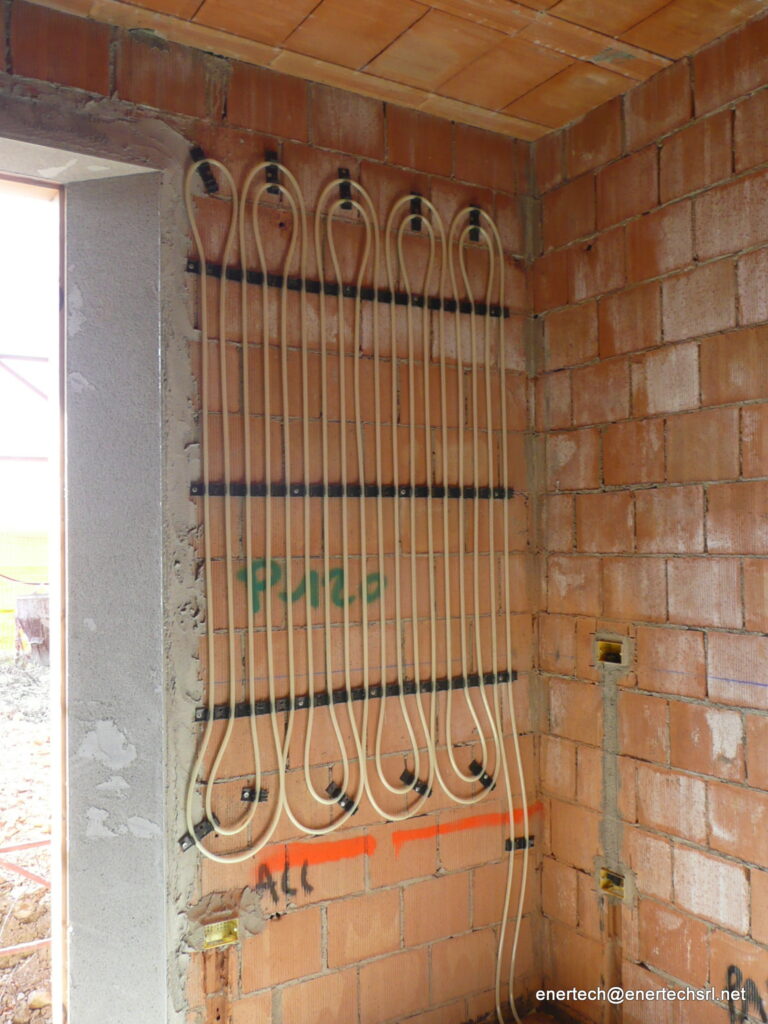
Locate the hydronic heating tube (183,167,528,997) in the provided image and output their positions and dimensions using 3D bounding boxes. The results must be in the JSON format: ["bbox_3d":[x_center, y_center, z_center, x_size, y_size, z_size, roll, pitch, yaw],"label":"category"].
[{"bbox_3d":[-0.028,0.350,2.515,1.158,2.695,0.045,0,-2,-29],"label":"hydronic heating tube"}]

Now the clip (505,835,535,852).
[{"bbox_3d":[0.457,1.112,2.771,0.117,0.038,0.024,0,-2,-29],"label":"clip"}]

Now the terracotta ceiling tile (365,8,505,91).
[{"bbox_3d":[0.134,-1.279,2.294,0.245,0.020,0.340,0,-2,-29],"label":"terracotta ceiling tile"}]

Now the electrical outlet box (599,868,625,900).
[{"bbox_3d":[0.729,1.152,2.581,0.046,0.068,0.098,1,-2,-35],"label":"electrical outlet box"}]

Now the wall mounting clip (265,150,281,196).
[{"bbox_3d":[-0.325,-0.988,2.414,0.039,0.124,0.024,0,-2,-29],"label":"wall mounting clip"}]

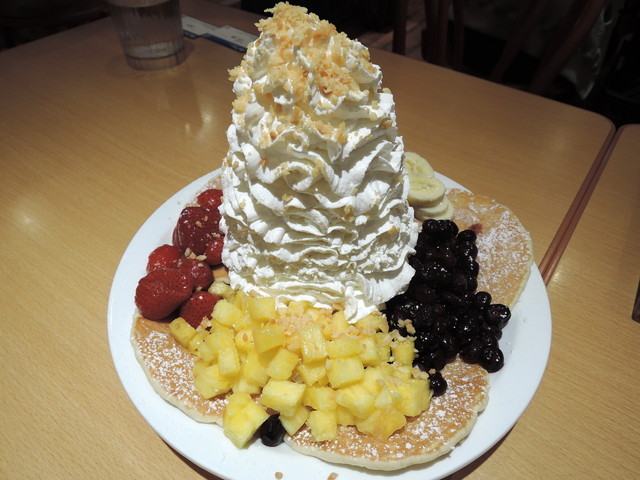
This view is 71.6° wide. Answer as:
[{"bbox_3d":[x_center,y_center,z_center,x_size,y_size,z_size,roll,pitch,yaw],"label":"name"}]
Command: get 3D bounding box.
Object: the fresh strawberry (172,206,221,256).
[{"bbox_3d":[-0.074,-0.005,0.271,0.032,0.033,0.029,-8,18,-15],"label":"fresh strawberry"}]

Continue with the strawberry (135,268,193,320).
[{"bbox_3d":[-0.084,0.029,0.239,0.036,0.027,0.027,-34,95,-21],"label":"strawberry"}]

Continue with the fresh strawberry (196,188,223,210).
[{"bbox_3d":[-0.072,-0.025,0.298,0.026,0.025,0.028,-11,46,-12],"label":"fresh strawberry"}]

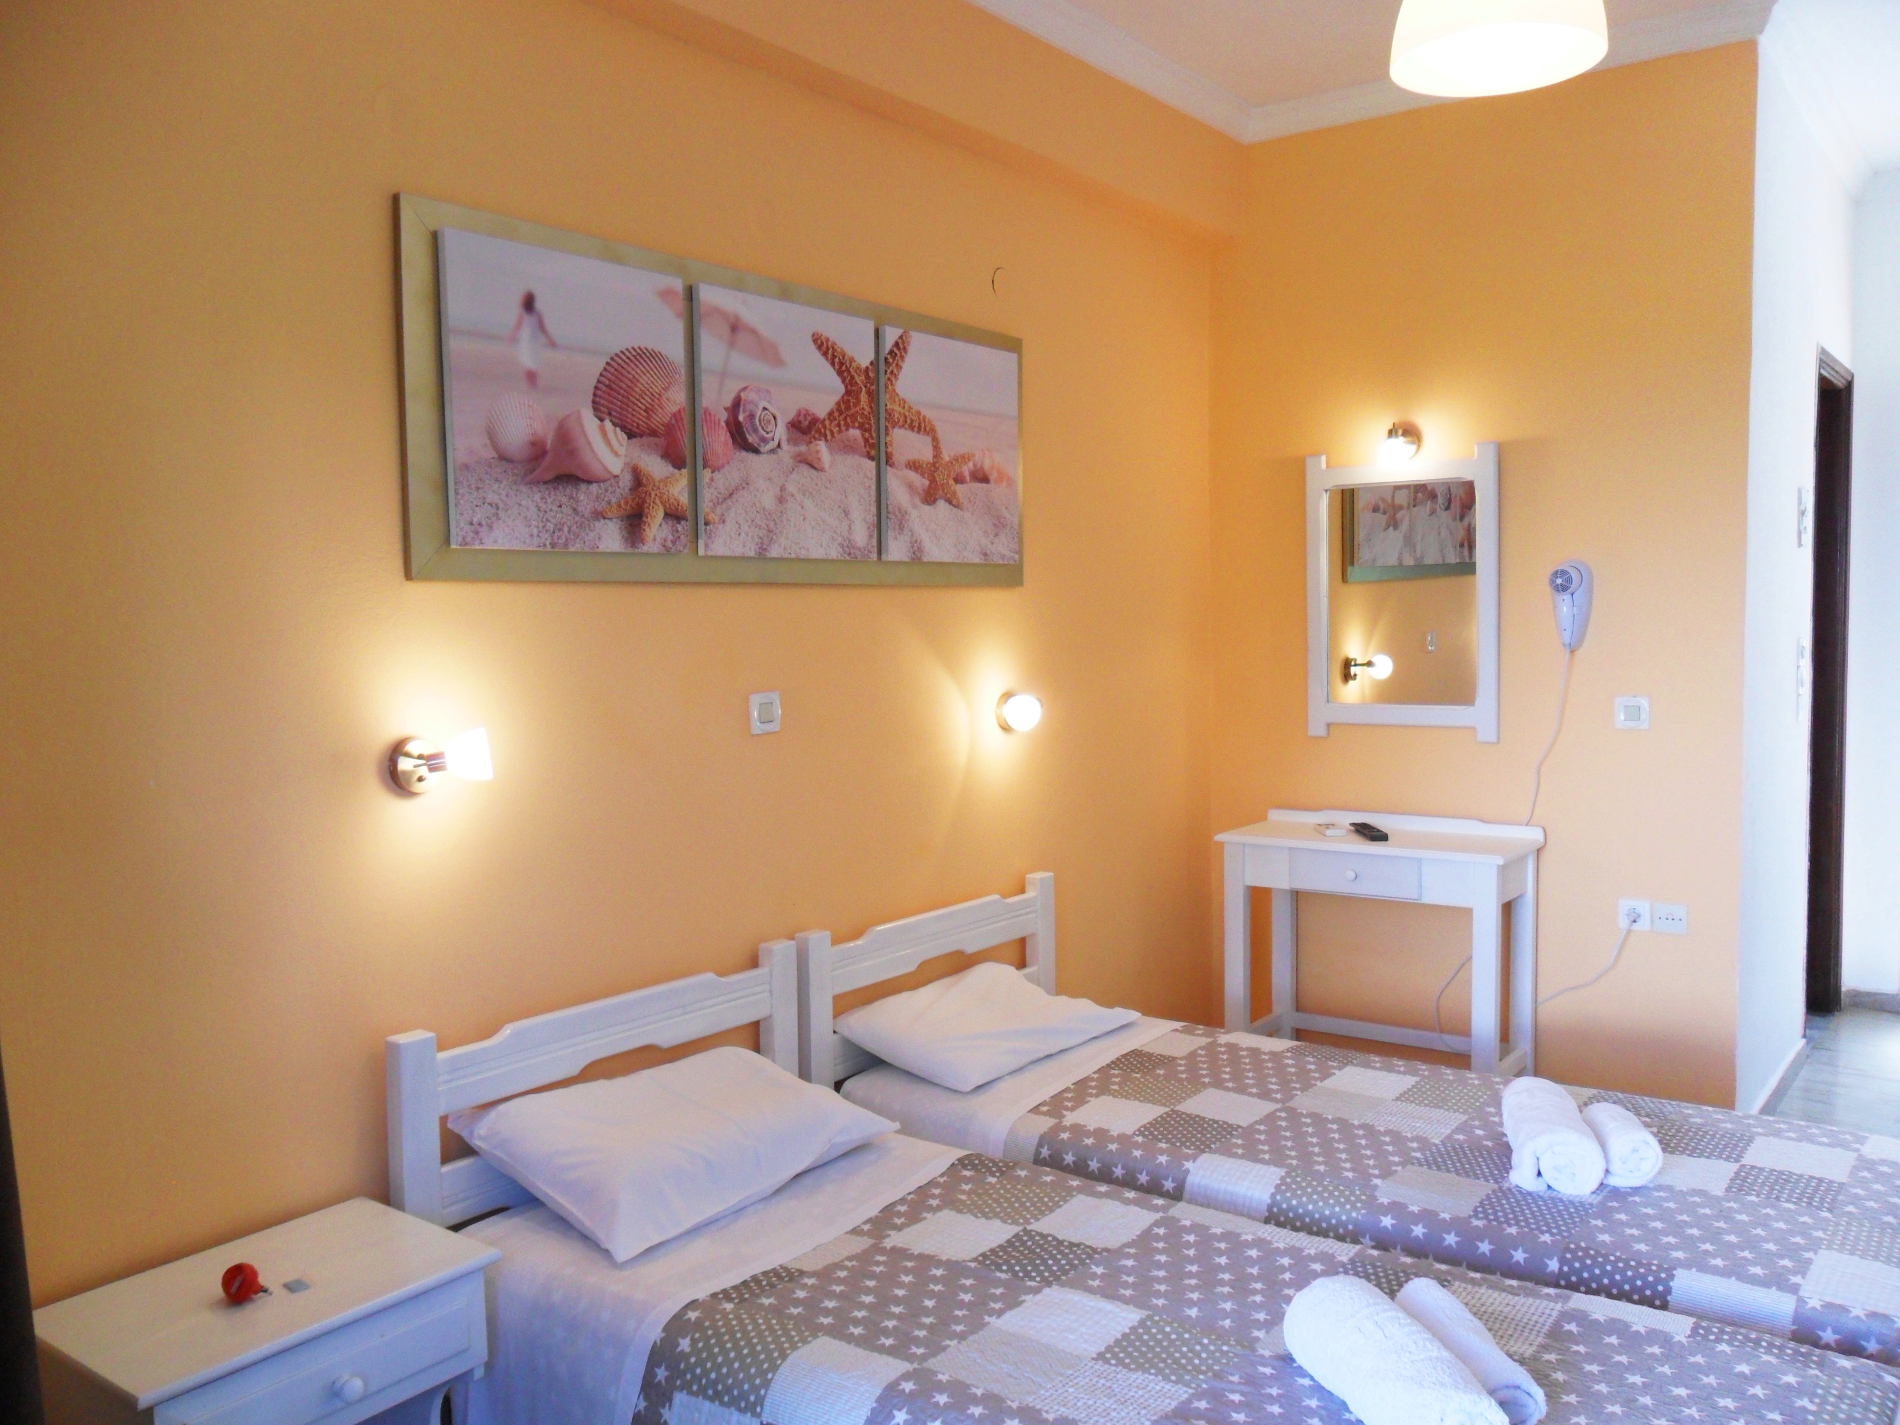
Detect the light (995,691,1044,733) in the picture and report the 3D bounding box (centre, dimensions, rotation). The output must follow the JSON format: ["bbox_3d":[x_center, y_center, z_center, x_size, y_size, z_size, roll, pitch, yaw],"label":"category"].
[{"bbox_3d":[0.183,0.004,3.665,0.139,0.099,0.161,2,5,38],"label":"light"}]

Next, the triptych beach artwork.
[{"bbox_3d":[-0.330,-0.577,3.053,0.042,0.513,1.604,2,5,38],"label":"triptych beach artwork"}]

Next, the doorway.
[{"bbox_3d":[2.763,-0.039,4.744,0.136,2.125,0.744,2,5,38],"label":"doorway"}]

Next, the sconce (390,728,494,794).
[{"bbox_3d":[-0.809,0.087,2.417,0.136,0.099,0.141,2,5,38],"label":"sconce"}]

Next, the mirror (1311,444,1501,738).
[{"bbox_3d":[1.265,-0.331,4.177,0.552,0.814,0.030,2,5,38],"label":"mirror"}]

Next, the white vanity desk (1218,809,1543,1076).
[{"bbox_3d":[1.170,0.701,4.108,0.801,0.792,0.363,2,5,38],"label":"white vanity desk"}]

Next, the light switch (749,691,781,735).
[{"bbox_3d":[-0.378,0.001,3.060,0.012,0.081,0.086,2,5,38],"label":"light switch"}]

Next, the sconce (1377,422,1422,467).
[{"bbox_3d":[1.222,-0.745,4.104,0.110,0.117,0.147,2,5,38],"label":"sconce"}]

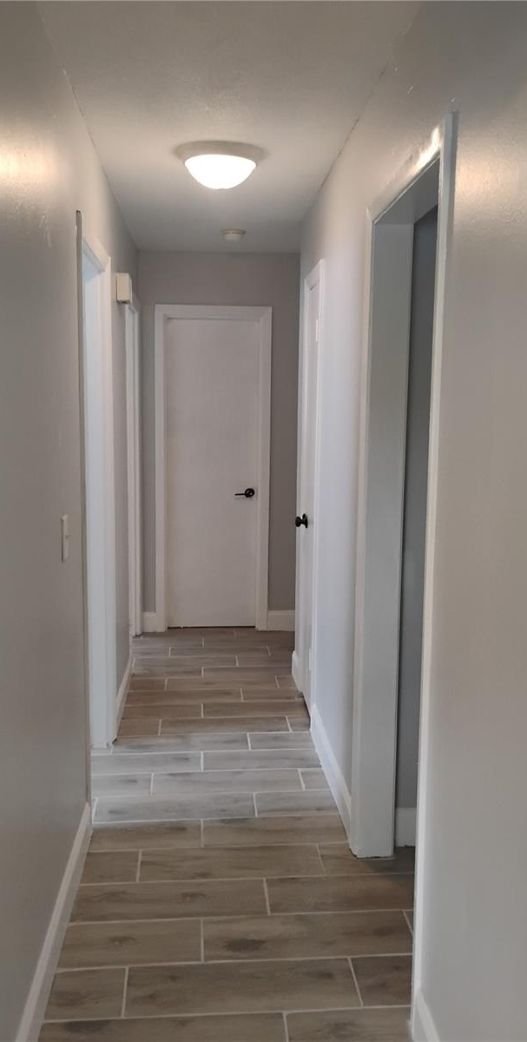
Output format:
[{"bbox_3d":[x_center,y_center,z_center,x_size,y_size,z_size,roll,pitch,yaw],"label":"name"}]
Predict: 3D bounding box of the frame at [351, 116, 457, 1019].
[{"bbox_3d":[0.403,0.125,2.298,0.139,2.095,0.870,0,8,-4],"label":"frame"}]

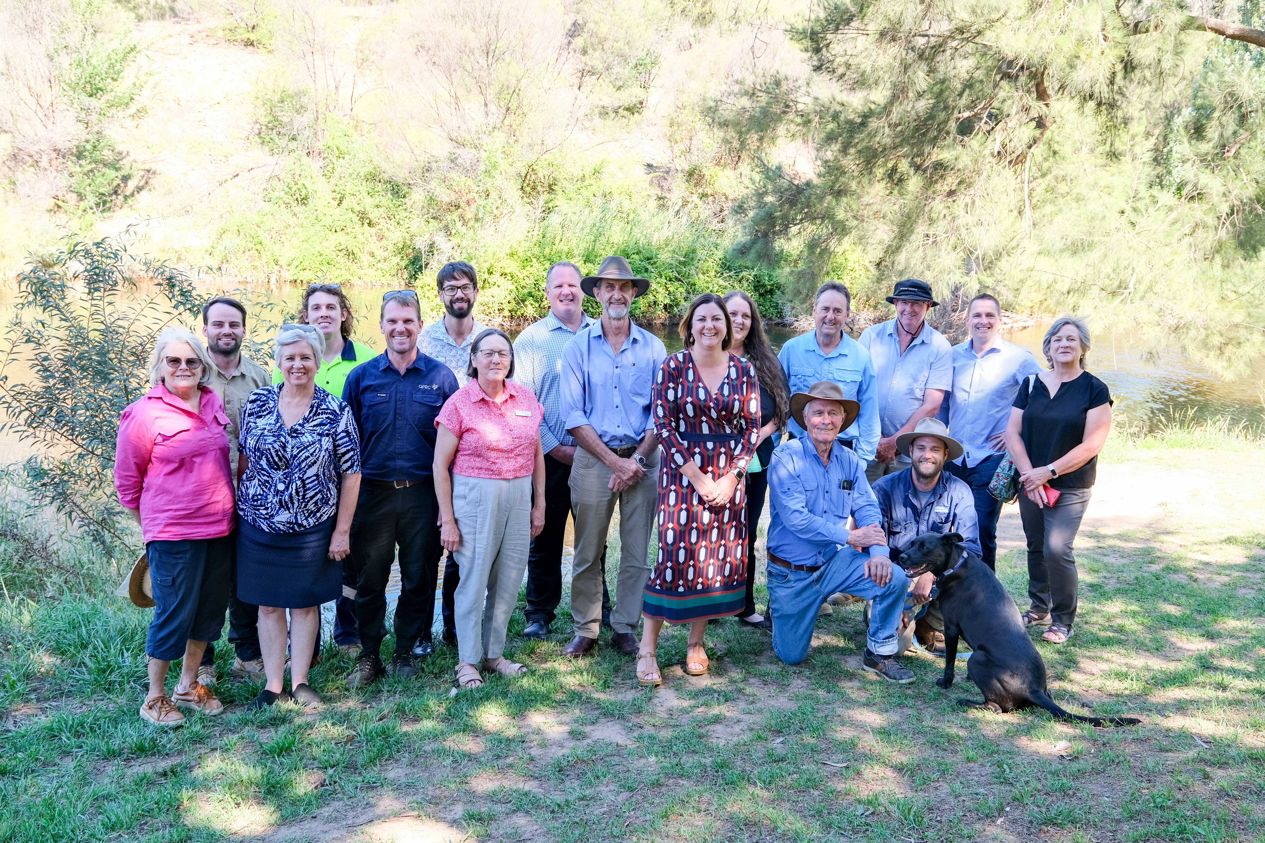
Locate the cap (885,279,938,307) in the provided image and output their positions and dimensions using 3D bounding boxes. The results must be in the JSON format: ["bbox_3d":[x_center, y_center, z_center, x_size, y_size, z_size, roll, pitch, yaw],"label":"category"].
[{"bbox_3d":[1.486,-0.684,6.150,0.285,0.140,0.300,1,6,14],"label":"cap"}]

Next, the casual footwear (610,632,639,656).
[{"bbox_3d":[-0.036,1.041,5.696,0.110,0.120,0.300,-2,8,-17],"label":"casual footwear"}]

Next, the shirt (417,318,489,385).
[{"bbox_3d":[-0.841,-0.158,5.620,0.510,0.710,0.300,-1,6,-7],"label":"shirt"}]

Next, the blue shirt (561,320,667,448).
[{"bbox_3d":[-0.087,-0.181,5.529,0.540,0.608,0.300,0,8,0],"label":"blue shirt"}]

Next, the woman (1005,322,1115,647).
[{"bbox_3d":[2.115,0.281,5.763,0.520,1.608,0.370,4,9,25],"label":"woman"}]

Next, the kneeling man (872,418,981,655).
[{"bbox_3d":[1.431,0.543,5.661,0.570,1.117,0.680,1,8,5],"label":"kneeling man"}]

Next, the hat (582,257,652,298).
[{"bbox_3d":[-0.081,-0.673,5.420,0.325,0.184,0.360,0,8,-2],"label":"hat"}]

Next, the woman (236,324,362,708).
[{"bbox_3d":[-1.447,0.407,5.030,0.510,1.640,0.330,-1,6,-12],"label":"woman"}]

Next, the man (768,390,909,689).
[{"bbox_3d":[0.949,0.492,5.500,0.600,1.310,0.820,-3,6,-21],"label":"man"}]

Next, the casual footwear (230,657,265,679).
[{"bbox_3d":[-1.757,1.151,5.390,0.115,0.125,0.290,-5,8,-38],"label":"casual footwear"}]

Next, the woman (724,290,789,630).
[{"bbox_3d":[0.604,0.187,5.930,0.460,1.700,0.320,1,6,9],"label":"woman"}]

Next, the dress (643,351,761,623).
[{"bbox_3d":[0.310,0.275,5.152,0.530,1.185,0.360,0,8,2],"label":"dress"}]

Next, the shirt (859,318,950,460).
[{"bbox_3d":[1.439,-0.168,6.150,0.540,0.720,0.320,2,6,18],"label":"shirt"}]

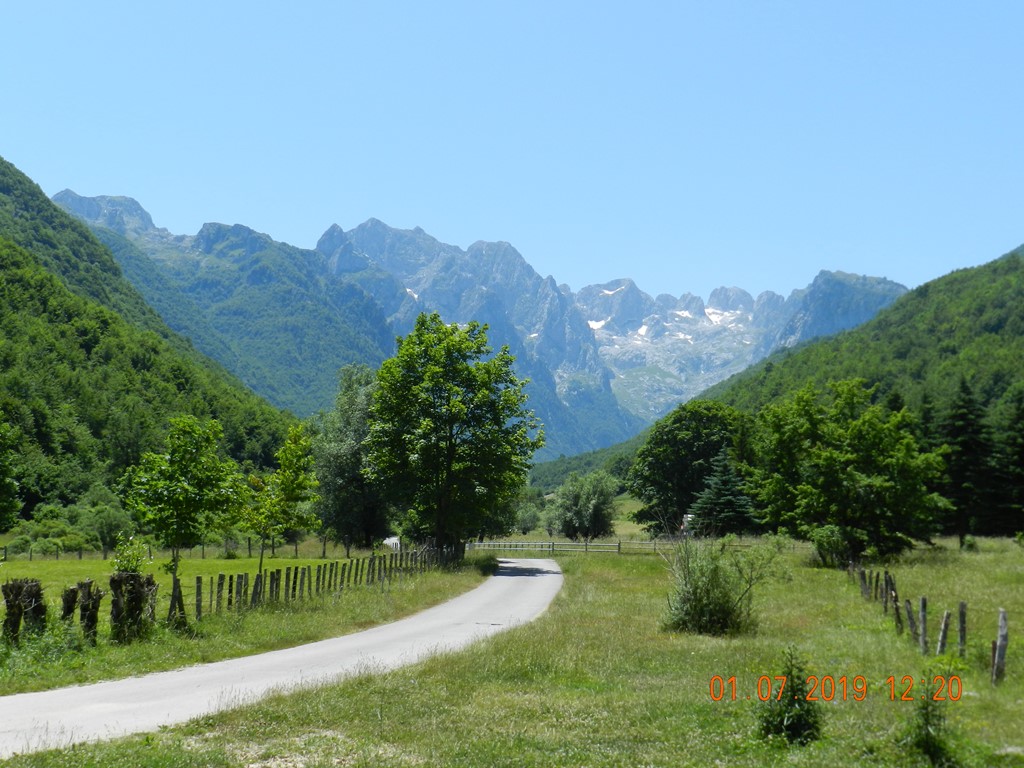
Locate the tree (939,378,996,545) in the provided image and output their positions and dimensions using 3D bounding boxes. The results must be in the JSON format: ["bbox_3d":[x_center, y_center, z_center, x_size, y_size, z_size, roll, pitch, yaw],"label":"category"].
[{"bbox_3d":[36.780,6.340,110.005,4.931,13.657,4.684,0,-6,0],"label":"tree"}]

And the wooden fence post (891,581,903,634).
[{"bbox_3d":[8.053,4.660,28.500,0.180,1.179,0.150,0,-6,0],"label":"wooden fence post"}]

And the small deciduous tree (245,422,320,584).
[{"bbox_3d":[-8.433,4.317,50.000,2.792,5.835,2.900,0,-6,0],"label":"small deciduous tree"}]

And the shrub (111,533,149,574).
[{"bbox_3d":[-7.299,3.257,26.000,0.745,0.834,0.671,0,-6,0],"label":"shrub"}]

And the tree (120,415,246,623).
[{"bbox_3d":[-7.556,3.096,31.302,2.898,4.807,2.666,0,-6,0],"label":"tree"}]

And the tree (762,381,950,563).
[{"bbox_3d":[18.266,4.640,73.000,10.300,9.705,10.000,0,-6,0],"label":"tree"}]

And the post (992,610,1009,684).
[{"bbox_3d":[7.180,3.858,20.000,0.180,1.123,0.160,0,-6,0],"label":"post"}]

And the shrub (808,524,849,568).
[{"bbox_3d":[15.583,8.001,67.000,1.969,2.177,2.000,0,-6,0],"label":"shrub"}]

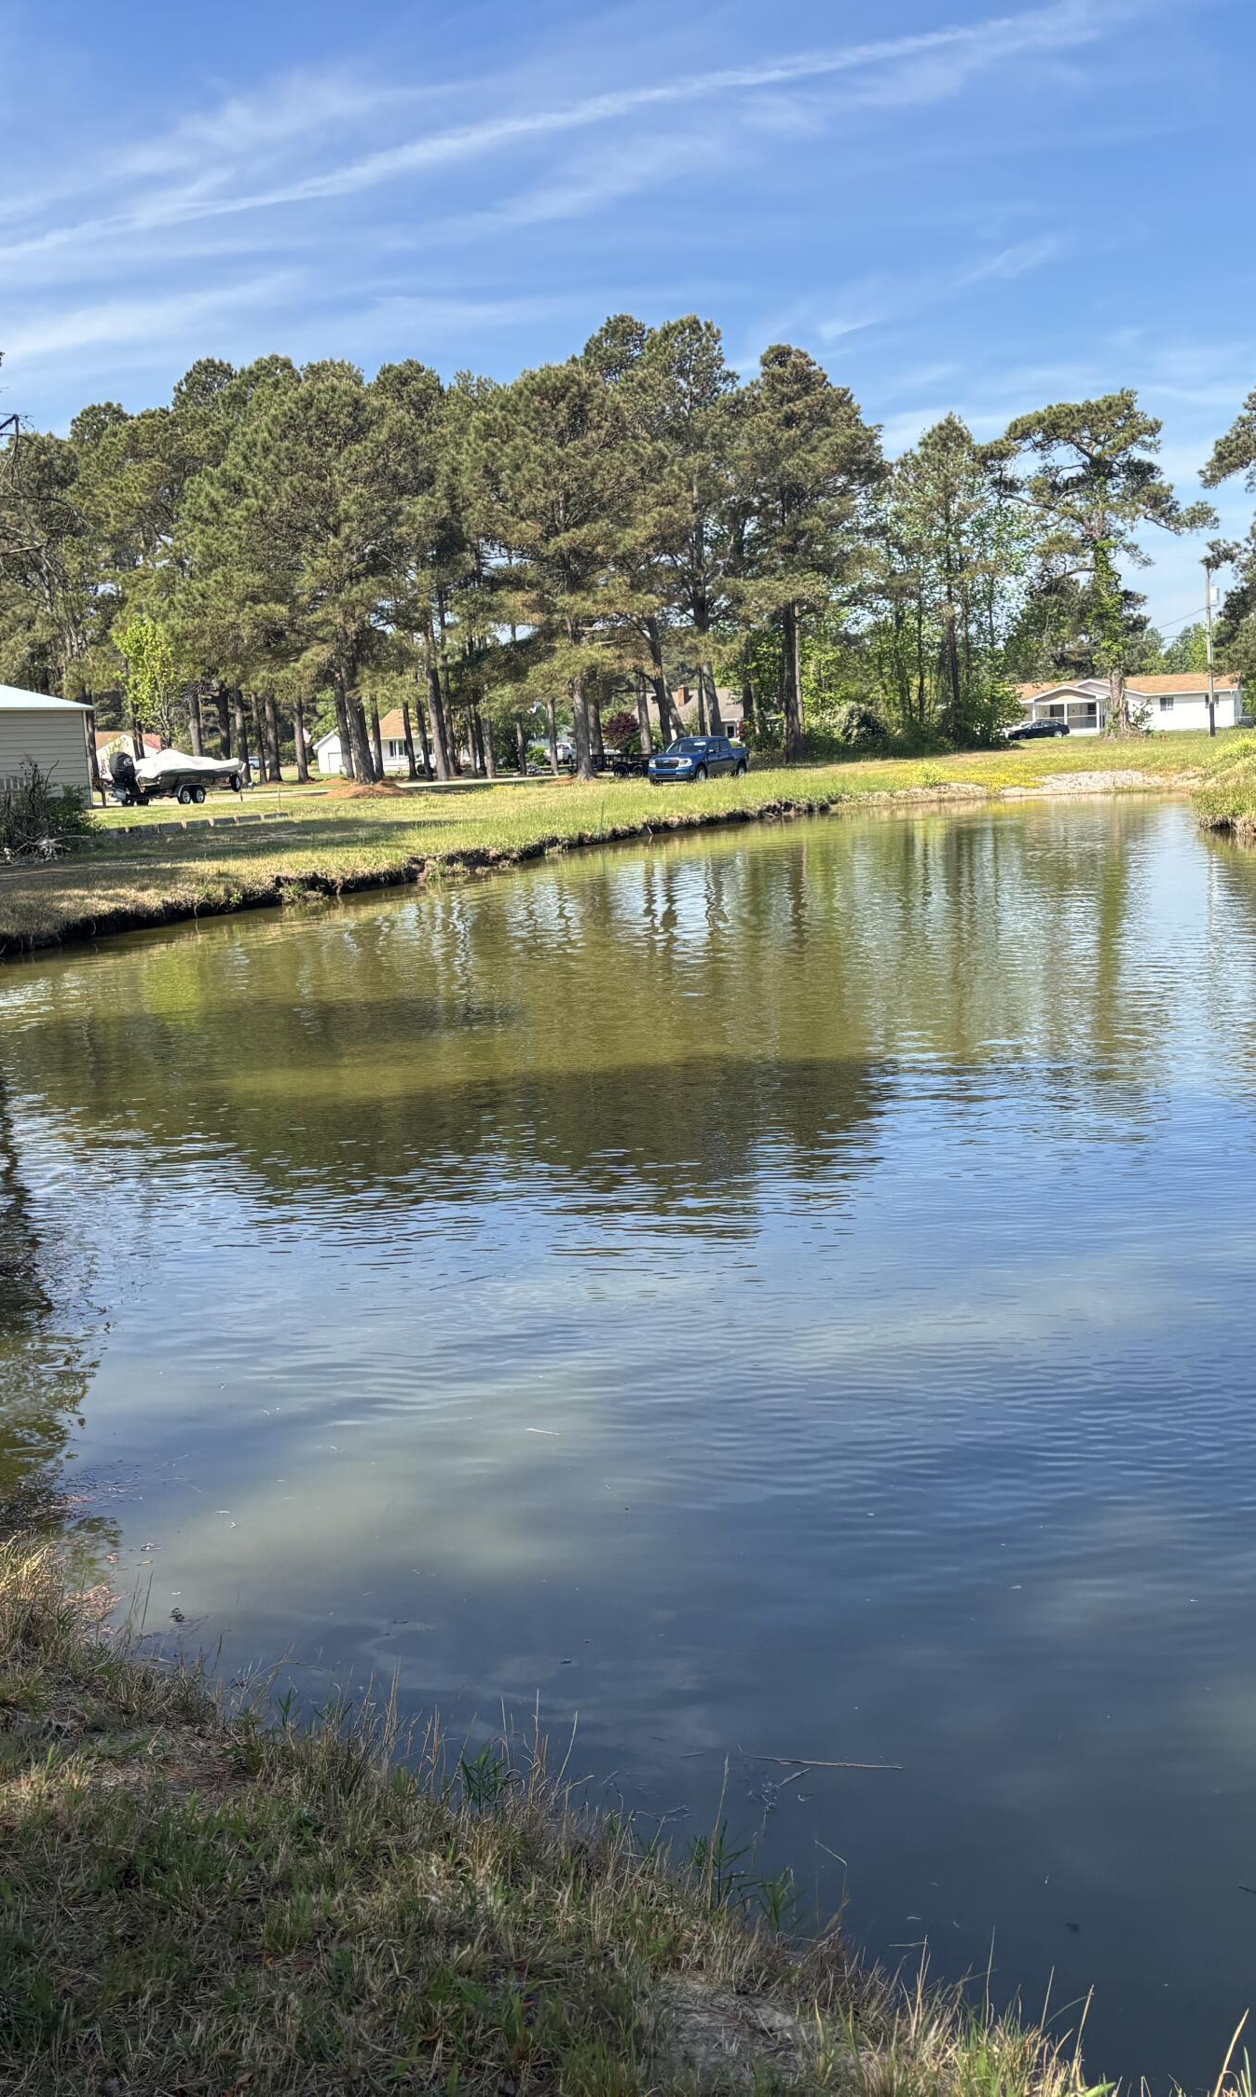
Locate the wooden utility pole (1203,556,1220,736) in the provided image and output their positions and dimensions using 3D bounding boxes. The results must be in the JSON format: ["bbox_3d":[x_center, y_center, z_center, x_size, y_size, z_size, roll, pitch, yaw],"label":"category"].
[{"bbox_3d":[34.051,-23.320,122.251,0.330,10.300,0.330,0,9,16],"label":"wooden utility pole"}]

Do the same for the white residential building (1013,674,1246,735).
[{"bbox_3d":[36.966,-25.624,156.687,17.000,4.300,10.500,0,9,20],"label":"white residential building"}]

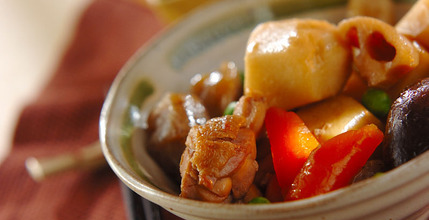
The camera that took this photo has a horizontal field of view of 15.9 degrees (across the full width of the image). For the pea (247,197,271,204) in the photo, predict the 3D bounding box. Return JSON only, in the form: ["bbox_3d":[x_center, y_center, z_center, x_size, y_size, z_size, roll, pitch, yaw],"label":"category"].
[{"bbox_3d":[0.015,0.033,0.500,0.009,0.008,0.009,-18,33,0],"label":"pea"}]

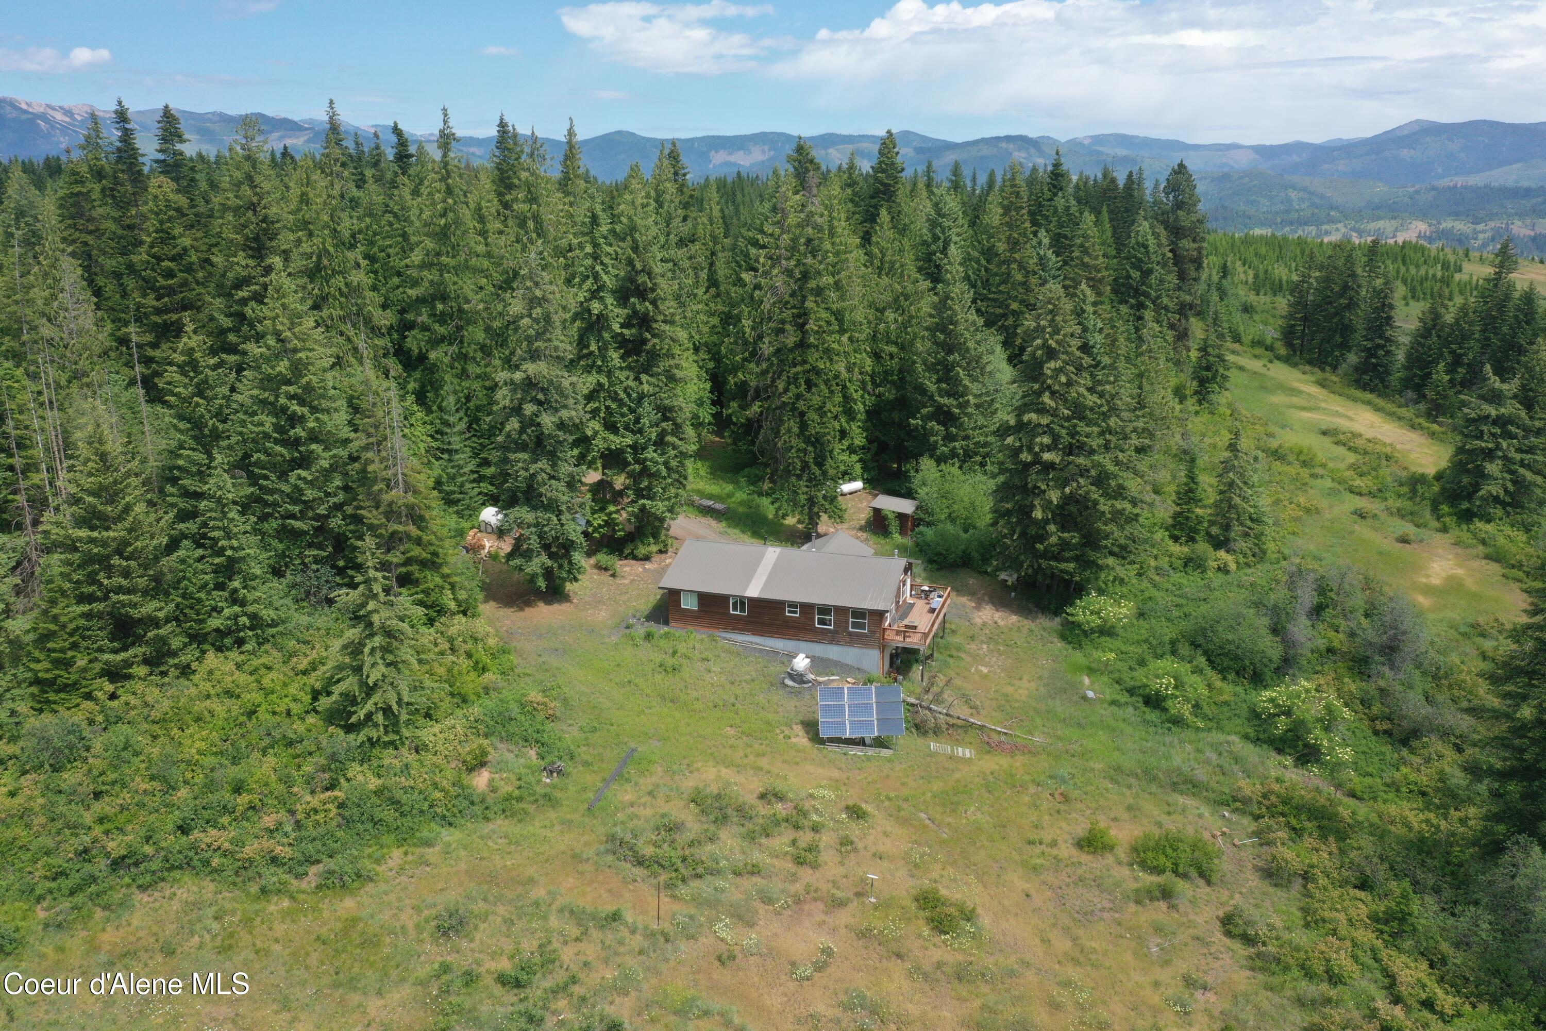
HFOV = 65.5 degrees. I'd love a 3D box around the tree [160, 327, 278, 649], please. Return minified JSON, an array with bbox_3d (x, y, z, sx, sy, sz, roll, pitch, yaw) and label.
[{"bbox_3d":[-35.720,-1.730,76.320,6.200,20.330,6.200,0,15,0],"label":"tree"}]

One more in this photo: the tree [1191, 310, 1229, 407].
[{"bbox_3d":[60.560,-21.190,164.030,5.130,13.540,5.130,0,16,0],"label":"tree"}]

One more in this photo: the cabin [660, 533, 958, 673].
[{"bbox_3d":[2.930,5.630,88.470,18.980,7.020,12.930,5,16,17],"label":"cabin"}]

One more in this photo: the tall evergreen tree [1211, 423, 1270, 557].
[{"bbox_3d":[39.630,-1.920,100.660,4.930,12.530,4.930,0,16,0],"label":"tall evergreen tree"}]

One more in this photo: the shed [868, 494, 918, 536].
[{"bbox_3d":[10.940,0.050,108.130,4.110,2.930,2.110,9,17,31],"label":"shed"}]

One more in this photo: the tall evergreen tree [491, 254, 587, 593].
[{"bbox_3d":[-16.800,-6.510,88.120,6.800,24.860,6.800,0,15,0],"label":"tall evergreen tree"}]

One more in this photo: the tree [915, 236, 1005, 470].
[{"bbox_3d":[18.700,-14.760,116.470,8.860,24.160,8.860,0,16,0],"label":"tree"}]

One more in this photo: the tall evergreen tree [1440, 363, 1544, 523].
[{"bbox_3d":[77.320,-8.110,130.140,10.300,16.240,10.300,0,15,0],"label":"tall evergreen tree"}]

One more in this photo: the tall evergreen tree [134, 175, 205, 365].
[{"bbox_3d":[-59.710,-17.860,115.180,7.460,28.430,7.460,0,16,0],"label":"tall evergreen tree"}]

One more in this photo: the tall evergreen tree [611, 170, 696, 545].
[{"bbox_3d":[-10.110,-11.810,96.360,6.600,30.710,6.600,0,15,0],"label":"tall evergreen tree"}]

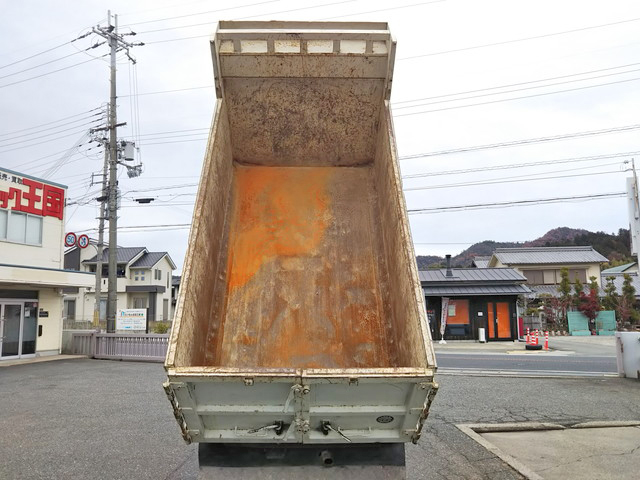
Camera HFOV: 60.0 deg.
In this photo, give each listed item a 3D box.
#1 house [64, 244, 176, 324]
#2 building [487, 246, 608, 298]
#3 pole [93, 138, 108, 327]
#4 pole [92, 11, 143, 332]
[{"bbox_3d":[-21.800,4.732,59.693,10.400,8.200,9.400,0,-7,0],"label":"house"},{"bbox_3d":[19.700,4.452,49.139,8.400,7.400,8.400,-2,-8,11],"label":"building"},{"bbox_3d":[-10.350,0.062,26.519,0.400,10.100,0.400,-3,-8,20],"label":"pole"},{"bbox_3d":[-8.050,-2.323,22.193,0.900,13.800,1.800,-4,-8,27],"label":"pole"}]

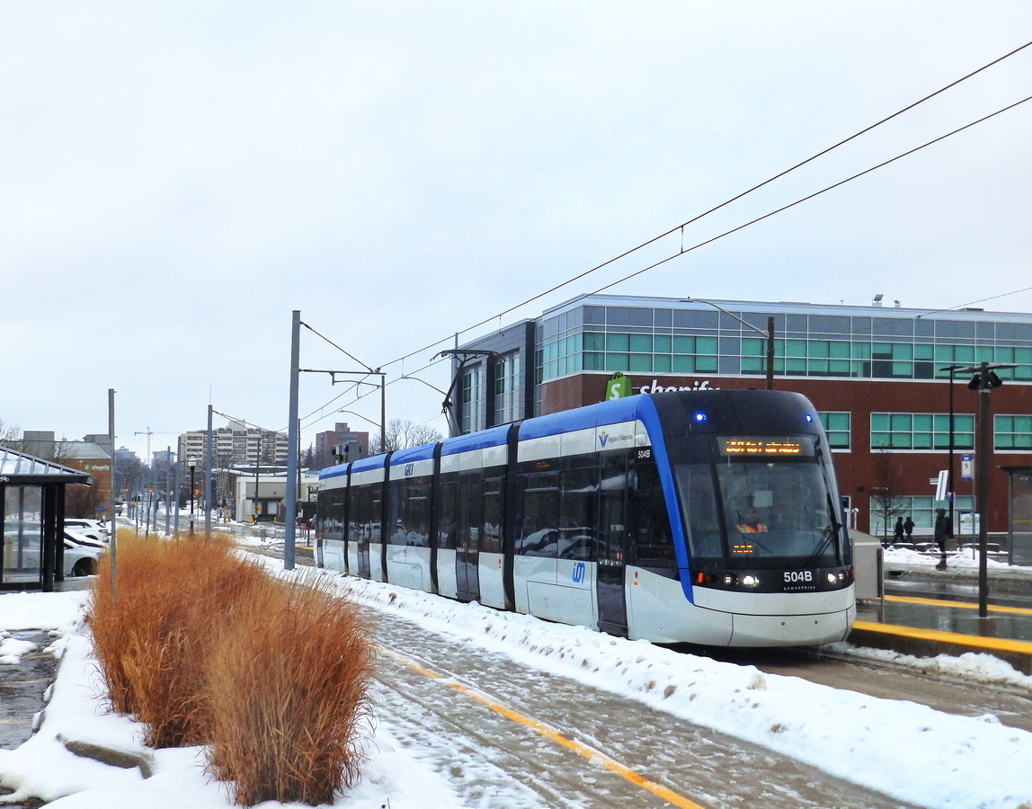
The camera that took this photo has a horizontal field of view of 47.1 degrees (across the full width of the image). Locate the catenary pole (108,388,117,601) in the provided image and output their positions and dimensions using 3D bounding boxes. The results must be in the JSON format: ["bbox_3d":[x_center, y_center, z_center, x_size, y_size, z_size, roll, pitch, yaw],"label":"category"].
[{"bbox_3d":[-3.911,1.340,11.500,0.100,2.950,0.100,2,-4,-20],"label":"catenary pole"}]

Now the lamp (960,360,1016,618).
[{"bbox_3d":[7.007,1.276,17.700,0.400,3.850,1.300,2,-4,-20],"label":"lamp"}]

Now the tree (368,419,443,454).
[{"bbox_3d":[-11.438,7.409,122.000,7.600,12.000,7.600,2,-4,-20],"label":"tree"}]

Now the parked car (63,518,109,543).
[{"bbox_3d":[-24.271,6.966,63.500,4.500,1.660,1.830,1,-4,-16],"label":"parked car"}]

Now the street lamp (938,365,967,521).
[{"bbox_3d":[17.849,1.988,48.500,0.400,7.200,1.450,2,-4,-20],"label":"street lamp"}]

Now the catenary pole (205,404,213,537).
[{"bbox_3d":[-18.354,4.246,70.800,0.330,8.600,0.330,2,-4,-20],"label":"catenary pole"}]

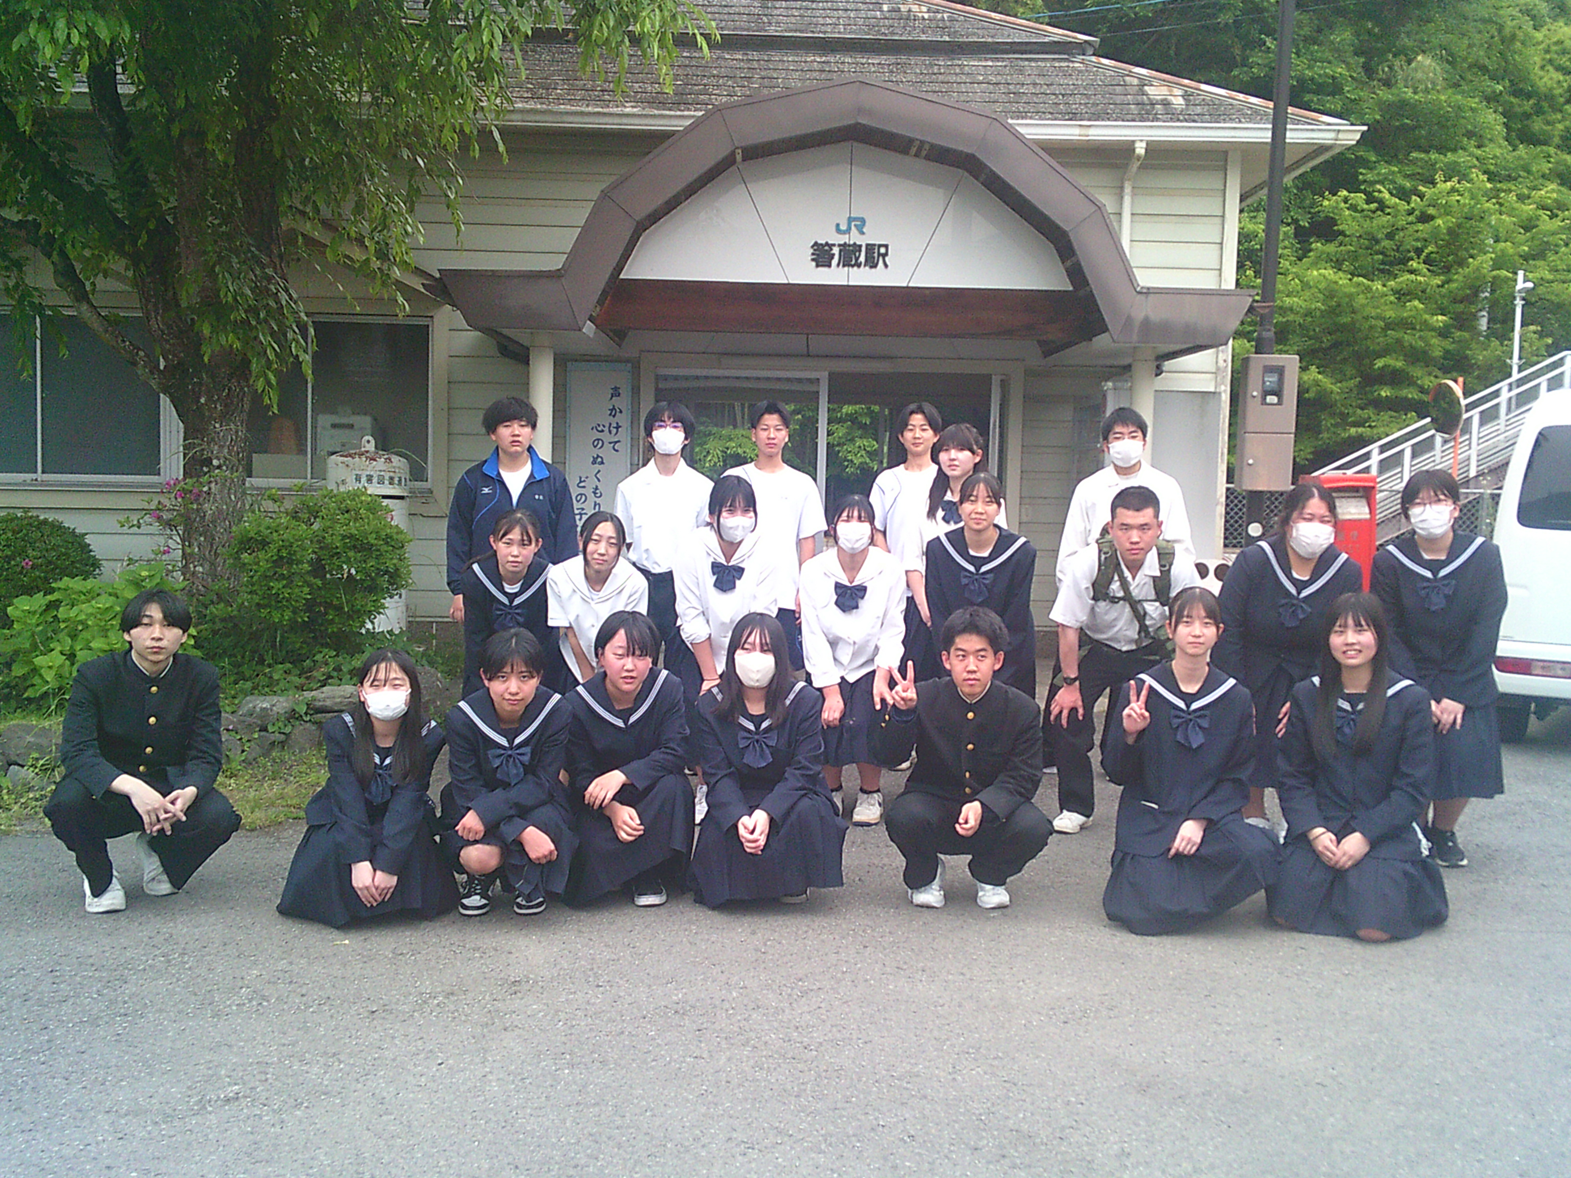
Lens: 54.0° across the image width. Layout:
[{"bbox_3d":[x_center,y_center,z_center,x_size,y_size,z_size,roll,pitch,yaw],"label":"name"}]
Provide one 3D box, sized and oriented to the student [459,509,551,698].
[{"bbox_3d":[-1.119,0.297,6.253,0.396,1.265,0.670,1,4,-6],"label":"student"}]

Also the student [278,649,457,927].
[{"bbox_3d":[-1.312,0.579,4.900,0.540,0.810,0.660,0,4,-9],"label":"student"}]

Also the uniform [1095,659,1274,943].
[{"bbox_3d":[1.301,0.637,4.980,0.570,0.790,0.620,2,4,7],"label":"uniform"}]

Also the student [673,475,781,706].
[{"bbox_3d":[-0.232,0.231,6.150,0.430,1.370,0.580,1,4,-2],"label":"student"}]

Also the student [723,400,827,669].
[{"bbox_3d":[-0.054,-0.017,7.100,0.480,1.695,0.290,1,4,0],"label":"student"}]

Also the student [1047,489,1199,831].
[{"bbox_3d":[1.337,0.299,6.093,0.588,1.400,0.880,2,4,8],"label":"student"}]

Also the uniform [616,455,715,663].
[{"bbox_3d":[-0.558,0.088,7.050,0.470,1.367,0.290,1,4,-3],"label":"uniform"}]

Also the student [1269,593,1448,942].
[{"bbox_3d":[1.796,0.519,4.840,0.540,1.013,0.640,3,4,21],"label":"student"}]

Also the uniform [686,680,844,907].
[{"bbox_3d":[-0.060,0.661,5.239,0.526,0.730,0.640,1,4,-2],"label":"uniform"}]

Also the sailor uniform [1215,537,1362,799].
[{"bbox_3d":[1.943,0.287,5.950,0.560,1.040,0.620,3,4,19],"label":"sailor uniform"}]

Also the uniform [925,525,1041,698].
[{"bbox_3d":[0.792,0.179,6.266,0.455,0.870,0.480,2,4,4],"label":"uniform"}]

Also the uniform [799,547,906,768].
[{"bbox_3d":[0.267,0.259,6.150,0.410,0.890,0.500,1,4,0],"label":"uniform"}]

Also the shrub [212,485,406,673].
[{"bbox_3d":[-2.389,-0.058,7.750,1.000,0.920,0.900,1,4,-9],"label":"shrub"}]

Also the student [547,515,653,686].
[{"bbox_3d":[-0.741,0.299,6.150,0.410,1.220,0.620,0,4,-6],"label":"student"}]

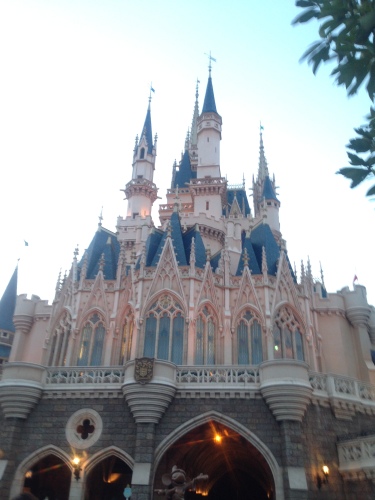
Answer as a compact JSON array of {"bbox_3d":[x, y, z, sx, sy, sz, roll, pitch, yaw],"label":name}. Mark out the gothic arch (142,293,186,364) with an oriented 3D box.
[{"bbox_3d":[-1.370,4.715,27.368,2.378,4.455,0.400,-1,-32,6],"label":"gothic arch"}]

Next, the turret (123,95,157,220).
[{"bbox_3d":[-3.596,-9.077,42.128,2.748,15.395,2.748,-1,-32,6],"label":"turret"}]

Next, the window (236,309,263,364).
[{"bbox_3d":[3.623,5.164,27.836,1.448,3.755,0.350,-1,-32,6],"label":"window"}]

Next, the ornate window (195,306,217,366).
[{"bbox_3d":[1.005,4.974,27.465,1.405,3.965,0.350,15,-34,-19],"label":"ornate window"}]

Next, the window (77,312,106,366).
[{"bbox_3d":[-5.826,5.555,28.959,1.686,3.755,0.350,-1,-32,6],"label":"window"}]

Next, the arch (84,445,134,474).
[{"bbox_3d":[-3.653,9.884,22.481,2.542,1.300,0.500,-1,-32,6],"label":"arch"}]

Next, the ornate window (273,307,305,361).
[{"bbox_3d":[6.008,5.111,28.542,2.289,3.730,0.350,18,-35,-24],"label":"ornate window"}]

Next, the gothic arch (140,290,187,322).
[{"bbox_3d":[-1.407,3.364,28.219,2.687,2.070,0.450,-1,-32,6],"label":"gothic arch"}]

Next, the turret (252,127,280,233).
[{"bbox_3d":[7.772,-7.501,47.275,2.545,13.845,2.545,-1,-32,6],"label":"turret"}]

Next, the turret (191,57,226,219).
[{"bbox_3d":[2.064,-11.752,45.315,2.972,21.430,2.972,-1,-32,6],"label":"turret"}]

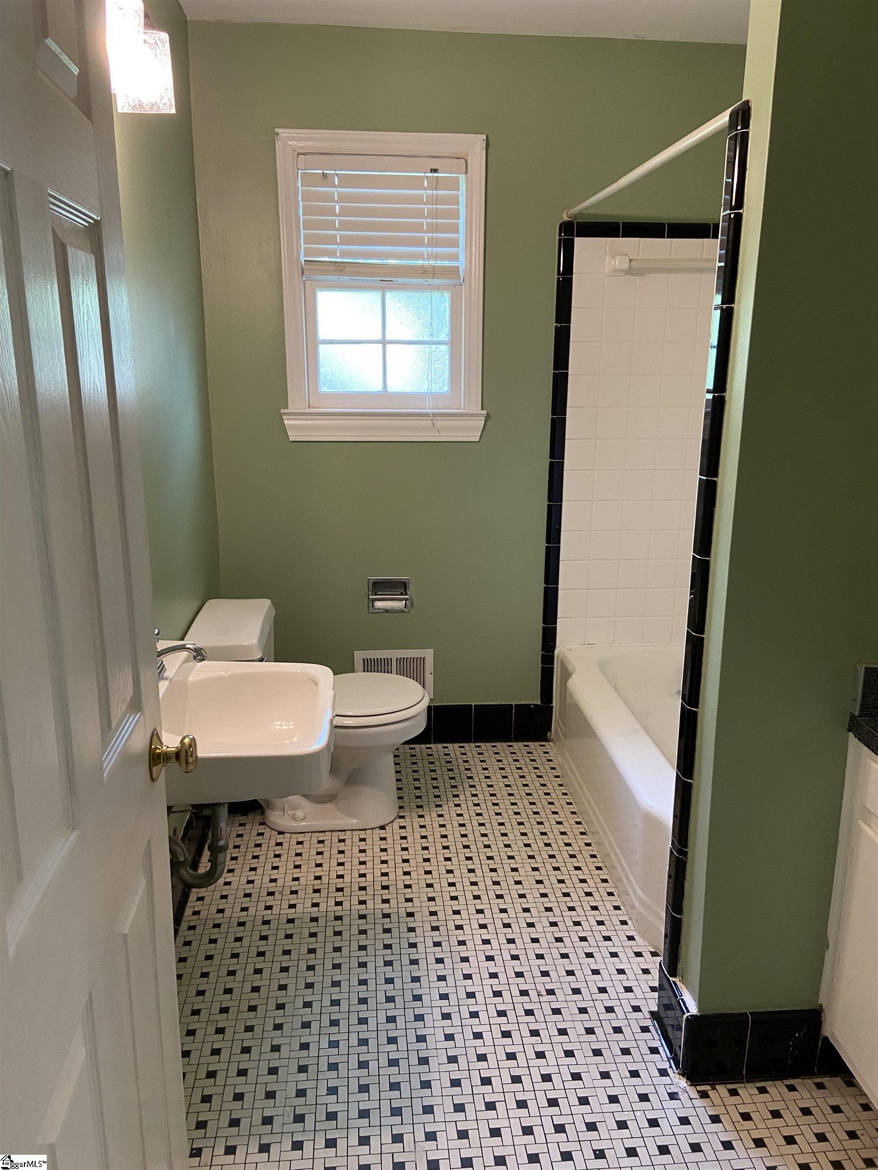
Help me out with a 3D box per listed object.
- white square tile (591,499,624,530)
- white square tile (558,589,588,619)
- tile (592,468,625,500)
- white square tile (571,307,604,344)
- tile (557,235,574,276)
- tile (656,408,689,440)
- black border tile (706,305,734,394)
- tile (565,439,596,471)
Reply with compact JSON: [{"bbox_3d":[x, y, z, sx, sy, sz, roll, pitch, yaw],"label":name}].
[{"bbox_3d":[0.599,-0.247,3.134,0.107,0.107,0.009,-1,15,-5],"label":"white square tile"},{"bbox_3d":[0.489,0.069,3.211,0.107,0.107,0.009,-1,15,-5],"label":"white square tile"},{"bbox_3d":[0.602,-0.354,3.118,0.108,0.108,0.009,-1,15,-5],"label":"tile"},{"bbox_3d":[0.496,-0.873,2.952,0.107,0.107,0.009,-1,15,-5],"label":"white square tile"},{"bbox_3d":[0.421,-1.090,2.924,0.055,0.120,0.012,-1,15,-4],"label":"tile"},{"bbox_3d":[0.818,-0.564,3.066,0.107,0.107,0.009,-1,15,-5],"label":"tile"},{"bbox_3d":[0.504,-0.421,1.574,0.016,0.152,0.052,-1,15,-5],"label":"black border tile"},{"bbox_3d":[0.497,-0.463,3.110,0.108,0.108,0.009,-1,15,-4],"label":"tile"}]

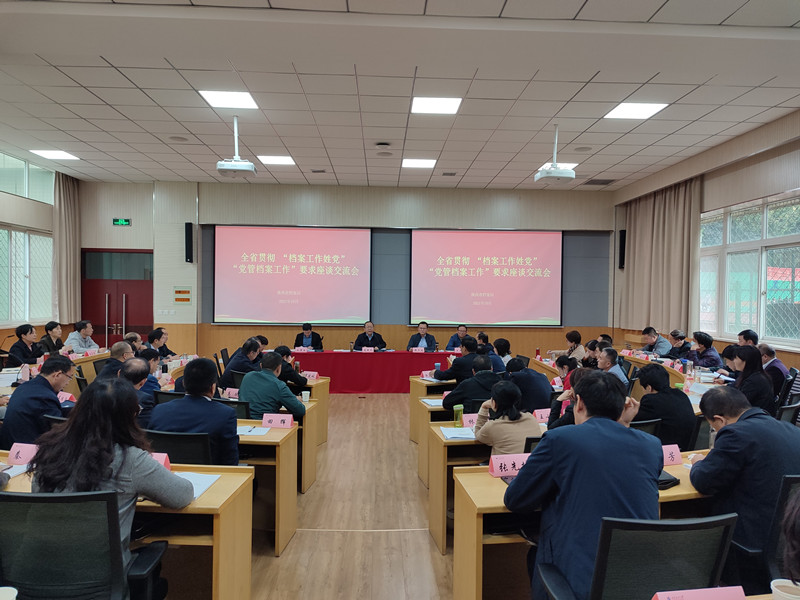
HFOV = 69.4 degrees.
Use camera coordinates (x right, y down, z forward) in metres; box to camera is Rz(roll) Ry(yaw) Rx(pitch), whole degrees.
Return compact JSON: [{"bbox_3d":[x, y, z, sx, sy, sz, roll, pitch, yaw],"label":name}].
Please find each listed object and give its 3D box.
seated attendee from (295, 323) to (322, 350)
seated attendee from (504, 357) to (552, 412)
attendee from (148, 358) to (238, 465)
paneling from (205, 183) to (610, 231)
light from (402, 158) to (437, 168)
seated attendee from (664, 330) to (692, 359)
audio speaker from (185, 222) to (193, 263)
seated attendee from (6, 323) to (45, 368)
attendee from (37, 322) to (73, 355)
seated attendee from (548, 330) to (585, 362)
[{"bbox_3d":[-1.754,1.028,10.907,0.540,1.200,0.680,1,0,-2],"label":"seated attendee"},{"bbox_3d":[1.211,1.195,5.474,0.530,1.260,0.800,1,1,-15],"label":"seated attendee"},{"bbox_3d":[-1.182,0.974,3.285,0.540,1.260,0.760,1,0,1],"label":"attendee"},{"bbox_3d":[0.187,-1.901,11.907,8.530,0.831,0.100,1,0,-2],"label":"paneling"},{"bbox_3d":[0.325,-2.317,9.749,0.600,0.050,0.600,1,0,-2],"label":"light"},{"bbox_3d":[4.449,1.117,9.359,0.640,1.250,0.500,1,0,4],"label":"seated attendee"},{"bbox_3d":[-4.260,-1.155,11.655,0.140,0.796,0.140,1,1,-7],"label":"audio speaker"},{"bbox_3d":[-5.031,0.972,7.754,0.680,1.280,0.500,1,0,-5],"label":"seated attendee"},{"bbox_3d":[-5.051,0.968,8.454,0.680,1.290,0.500,1,0,-5],"label":"attendee"},{"bbox_3d":[2.655,1.121,9.332,0.680,1.280,0.500,1,0,1],"label":"seated attendee"}]

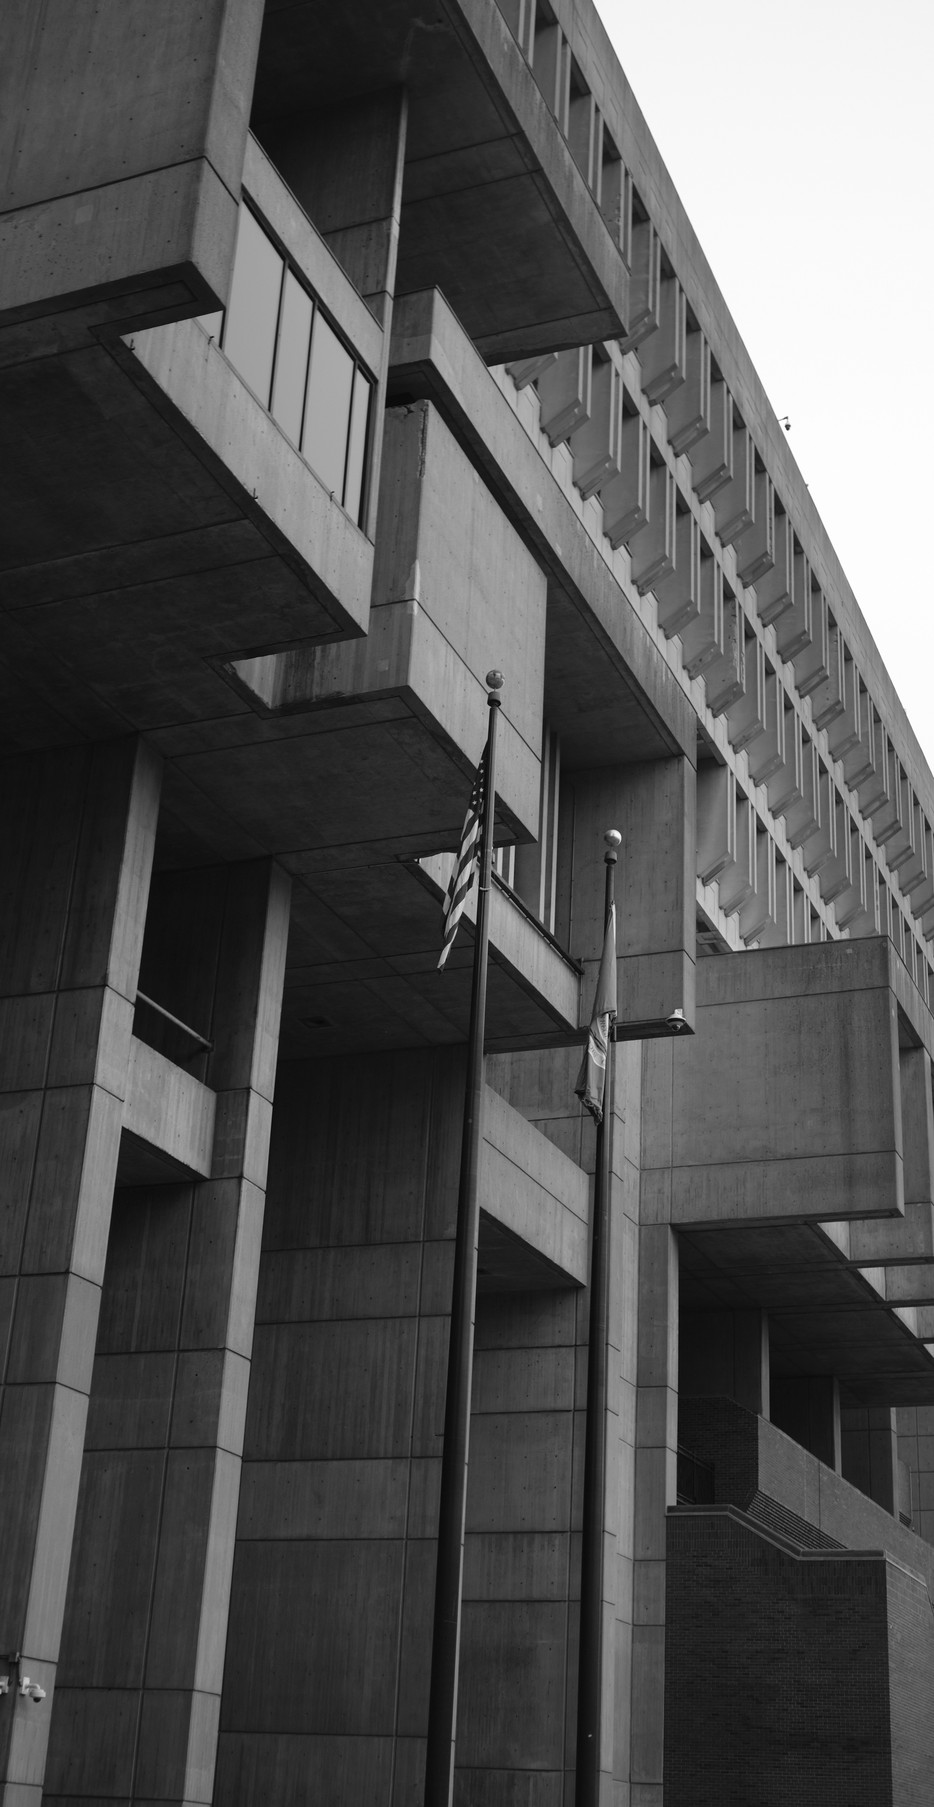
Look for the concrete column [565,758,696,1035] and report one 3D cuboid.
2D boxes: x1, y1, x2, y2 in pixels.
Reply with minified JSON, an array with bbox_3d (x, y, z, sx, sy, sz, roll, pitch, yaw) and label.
[{"bbox_3d":[3.409,-0.091,42.581,2.498,5.916,0.877,-7,-26,21],"label":"concrete column"}]

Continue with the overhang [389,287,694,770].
[{"bbox_3d":[0.965,-6.088,38.560,2.664,1.465,14.308,-7,-26,21],"label":"overhang"}]

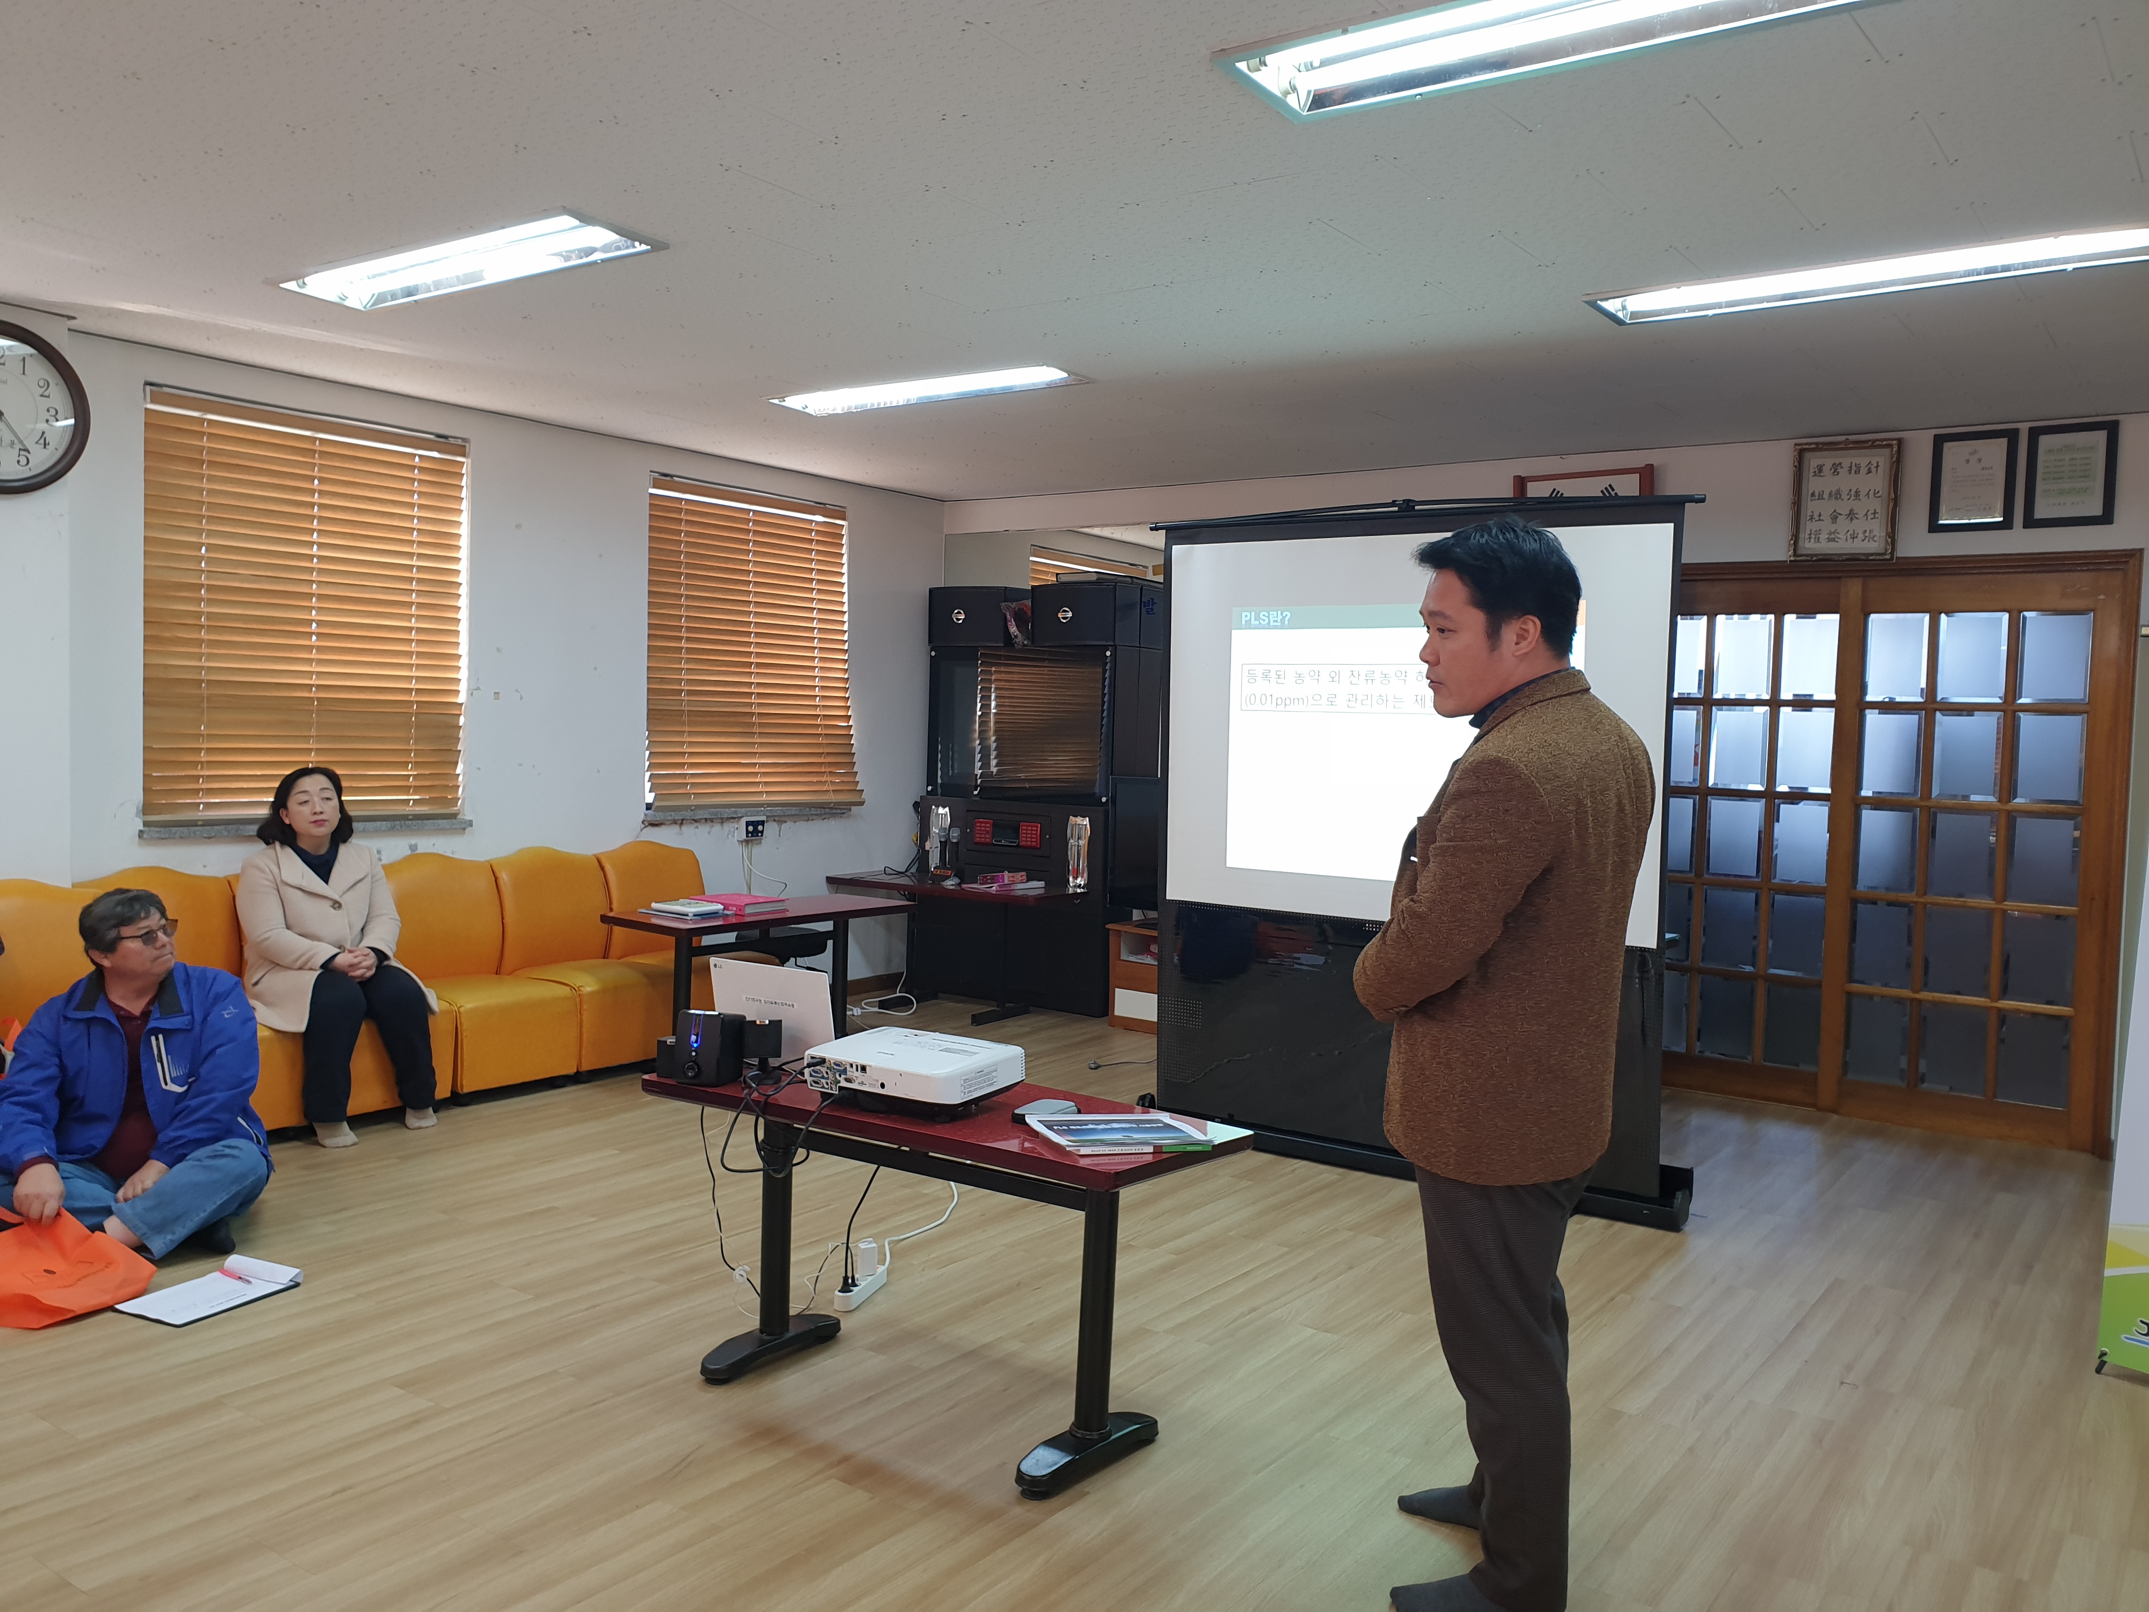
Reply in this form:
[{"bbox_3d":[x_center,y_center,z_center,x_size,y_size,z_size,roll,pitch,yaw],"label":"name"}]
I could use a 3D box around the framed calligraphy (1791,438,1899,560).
[{"bbox_3d":[2.869,-1.145,6.020,0.360,0.444,0.035,3,3,35],"label":"framed calligraphy"}]

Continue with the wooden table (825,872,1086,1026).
[{"bbox_3d":[-0.553,0.675,7.655,1.200,0.620,0.450,3,3,32],"label":"wooden table"}]

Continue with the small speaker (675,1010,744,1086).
[{"bbox_3d":[-0.746,0.490,3.344,0.104,0.148,0.130,2,3,17],"label":"small speaker"}]

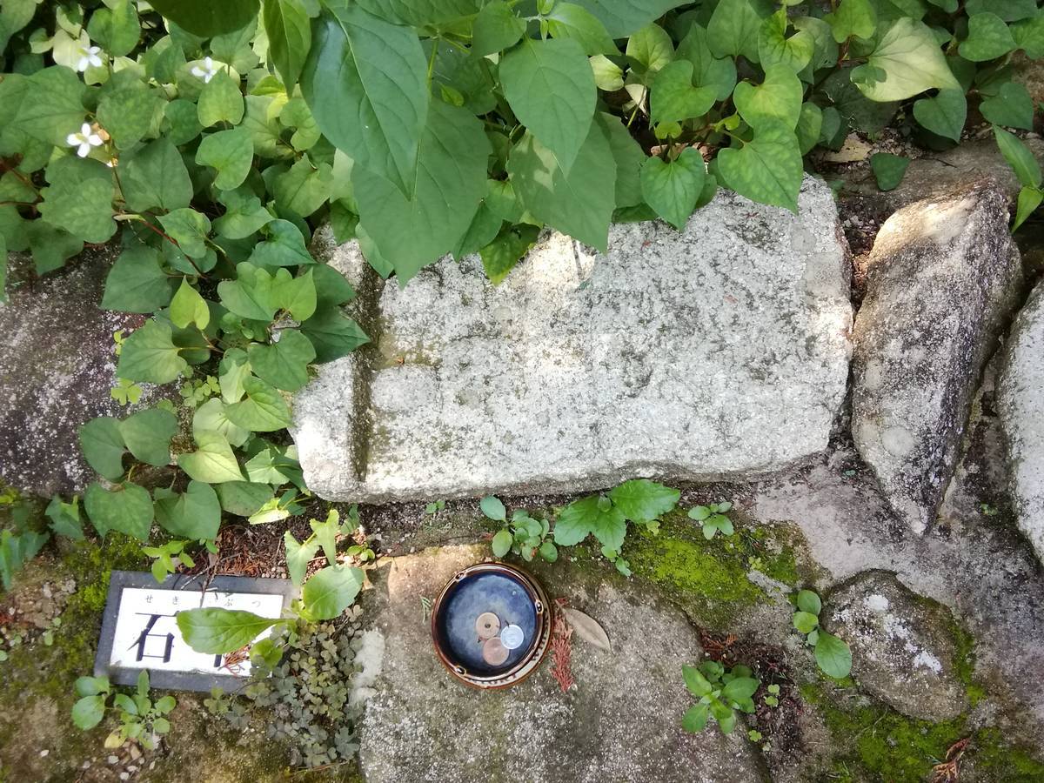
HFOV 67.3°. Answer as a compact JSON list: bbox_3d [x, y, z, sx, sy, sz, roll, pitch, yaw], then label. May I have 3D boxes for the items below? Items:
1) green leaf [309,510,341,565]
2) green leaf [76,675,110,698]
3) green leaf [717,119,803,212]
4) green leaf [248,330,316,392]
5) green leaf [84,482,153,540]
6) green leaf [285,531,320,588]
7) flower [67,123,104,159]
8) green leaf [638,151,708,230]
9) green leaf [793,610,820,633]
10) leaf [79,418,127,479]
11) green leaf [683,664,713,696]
[{"bbox_3d":[-0.169,0.128,0.699,0.026,0.016,0.046,-35,72,-1],"label":"green leaf"},{"bbox_3d":[-0.372,0.256,0.680,0.030,0.008,0.019,-8,78,-1],"label":"green leaf"},{"bbox_3d":[0.215,-0.200,0.695,0.068,0.016,0.080,-32,89,-4],"label":"green leaf"},{"bbox_3d":[-0.210,-0.025,0.705,0.048,0.012,0.060,-31,83,-8],"label":"green leaf"},{"bbox_3d":[-0.369,0.110,0.720,0.057,0.013,0.064,-13,77,-11],"label":"green leaf"},{"bbox_3d":[-0.196,0.149,0.700,0.030,0.013,0.049,2,87,0],"label":"green leaf"},{"bbox_3d":[-0.401,-0.231,0.720,0.032,0.017,0.032,11,80,-1],"label":"flower"},{"bbox_3d":[0.133,-0.176,0.685,0.055,0.015,0.071,-6,92,12],"label":"green leaf"},{"bbox_3d":[0.234,0.189,0.645,0.022,0.006,0.017,-20,71,6],"label":"green leaf"},{"bbox_3d":[-0.390,0.047,0.737,0.059,0.011,0.057,22,75,-3],"label":"leaf"},{"bbox_3d":[0.144,0.238,0.645,0.016,0.007,0.031,-40,74,-7],"label":"green leaf"}]

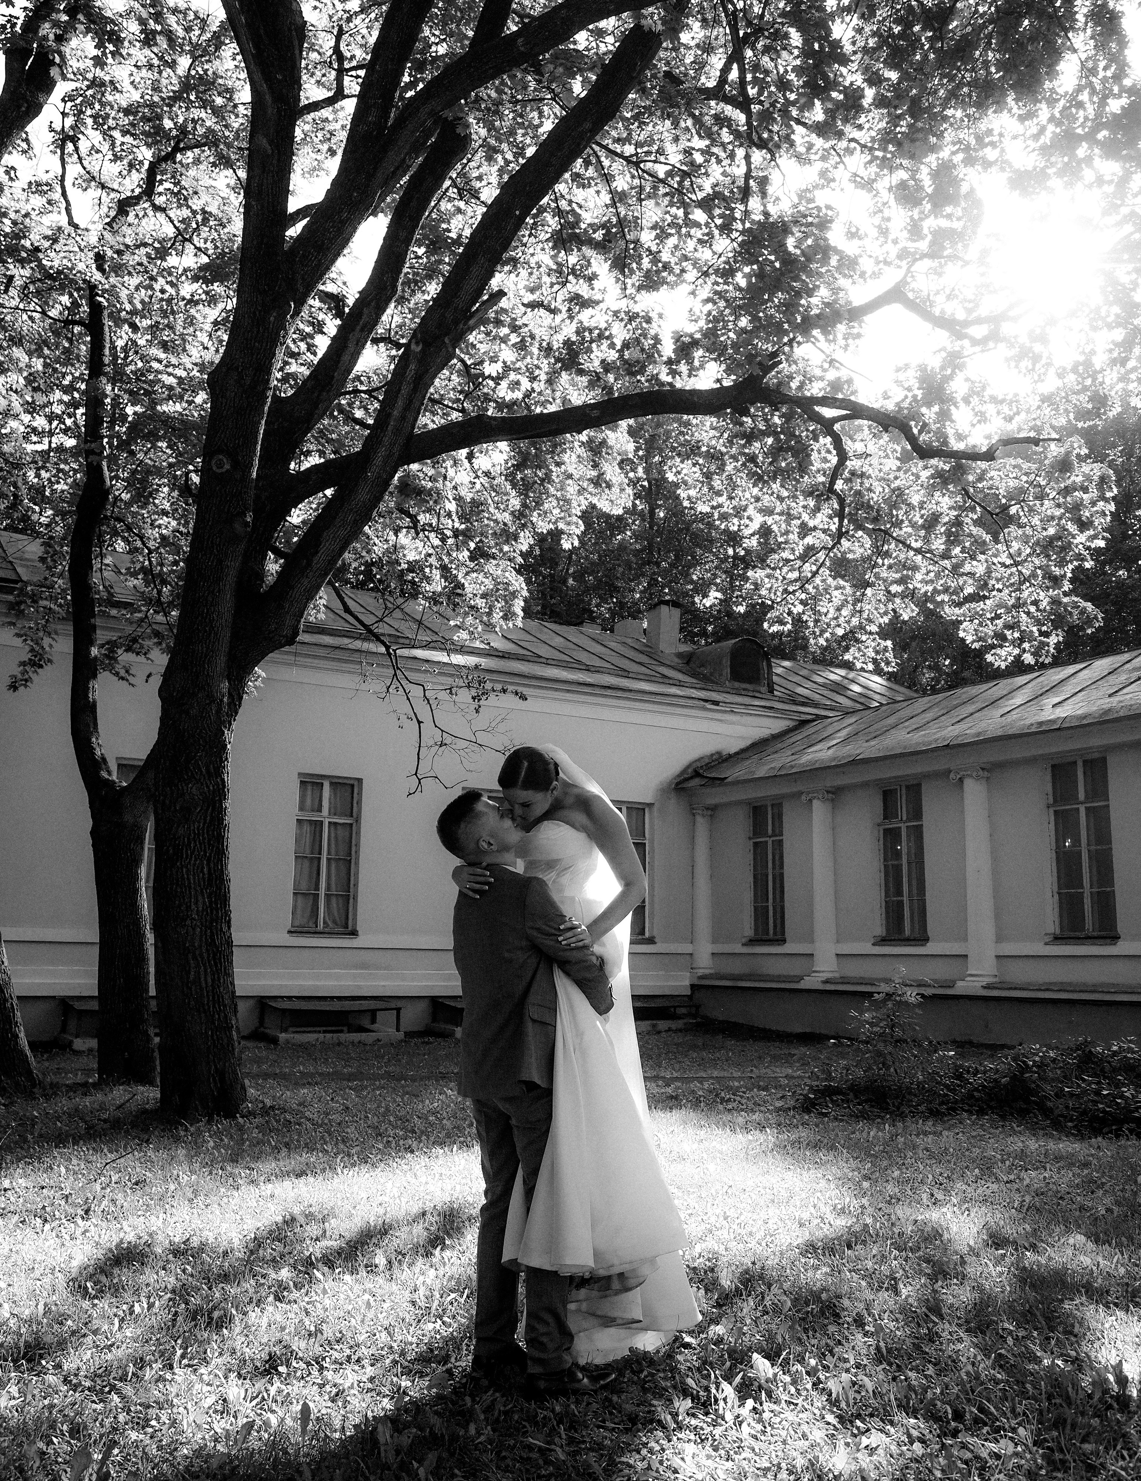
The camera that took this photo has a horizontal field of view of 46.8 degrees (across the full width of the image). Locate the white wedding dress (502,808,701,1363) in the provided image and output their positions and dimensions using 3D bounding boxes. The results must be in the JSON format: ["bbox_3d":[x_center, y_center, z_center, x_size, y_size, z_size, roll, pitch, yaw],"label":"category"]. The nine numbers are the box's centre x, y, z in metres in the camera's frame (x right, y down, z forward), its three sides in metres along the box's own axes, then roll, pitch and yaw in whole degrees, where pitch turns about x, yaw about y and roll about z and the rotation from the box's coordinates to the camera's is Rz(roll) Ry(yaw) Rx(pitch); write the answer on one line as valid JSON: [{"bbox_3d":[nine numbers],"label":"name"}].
[{"bbox_3d":[0.098,1.086,4.250,0.680,1.730,0.580,6,-11,-29],"label":"white wedding dress"}]

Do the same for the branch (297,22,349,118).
[{"bbox_3d":[-2.222,-6.030,11.850,0.480,0.870,0.300,1,-10,0],"label":"branch"}]

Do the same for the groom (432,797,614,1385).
[{"bbox_3d":[-0.136,1.046,4.020,0.540,1.760,0.520,7,-11,-32],"label":"groom"}]

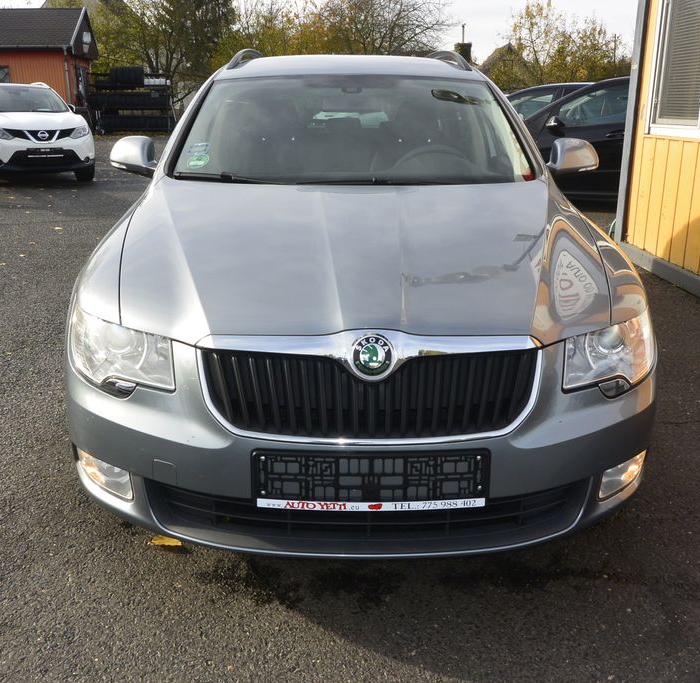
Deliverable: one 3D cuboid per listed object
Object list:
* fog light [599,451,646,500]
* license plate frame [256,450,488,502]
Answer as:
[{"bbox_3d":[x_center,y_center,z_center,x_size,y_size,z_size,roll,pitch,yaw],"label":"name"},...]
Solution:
[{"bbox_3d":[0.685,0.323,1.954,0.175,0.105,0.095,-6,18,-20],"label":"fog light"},{"bbox_3d":[0.046,0.299,1.712,0.525,0.120,0.028,0,9,-1],"label":"license plate frame"}]

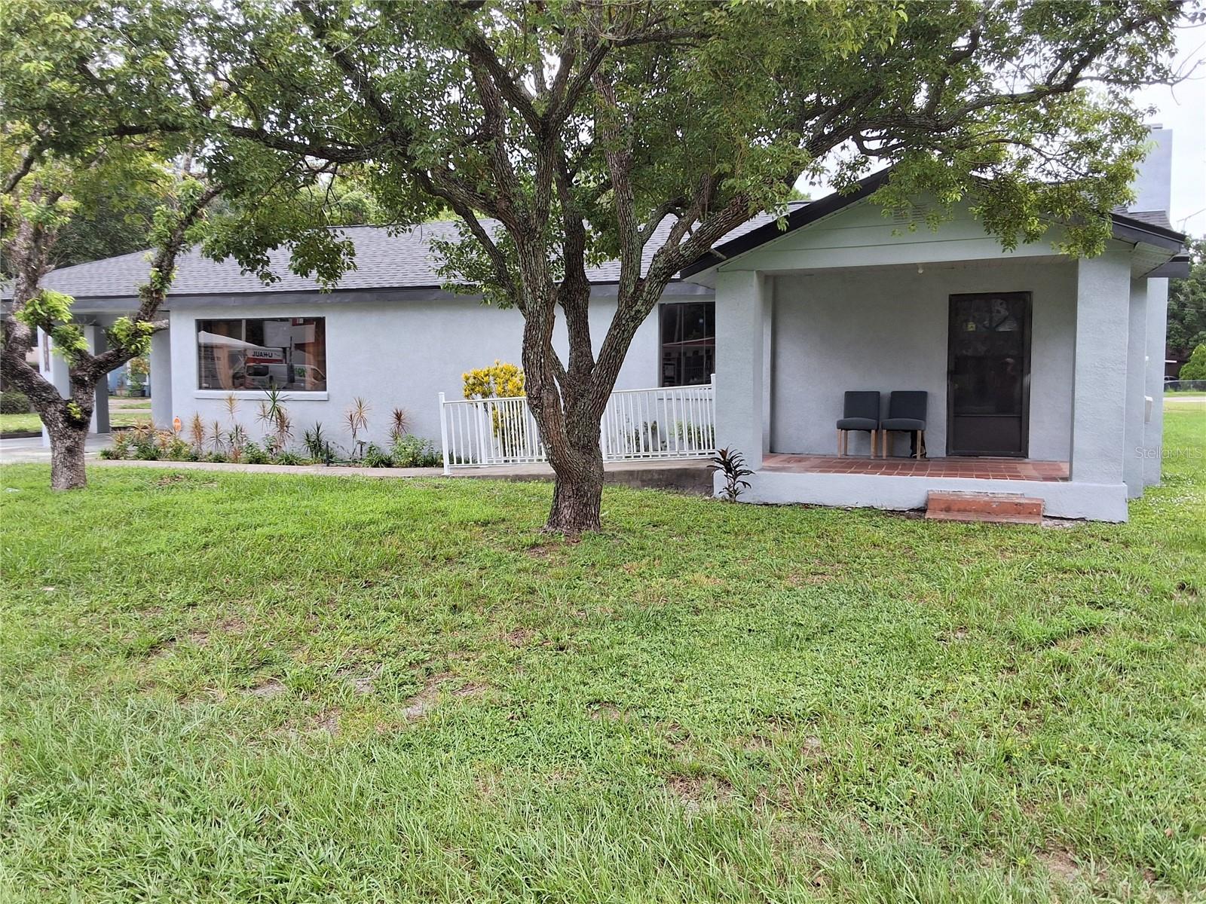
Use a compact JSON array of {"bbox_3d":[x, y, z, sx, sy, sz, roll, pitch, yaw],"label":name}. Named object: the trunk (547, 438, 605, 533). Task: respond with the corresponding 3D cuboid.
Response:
[{"bbox_3d":[-0.243,0.285,8.480,0.490,0.810,0.460,0,4,0],"label":"trunk"}]

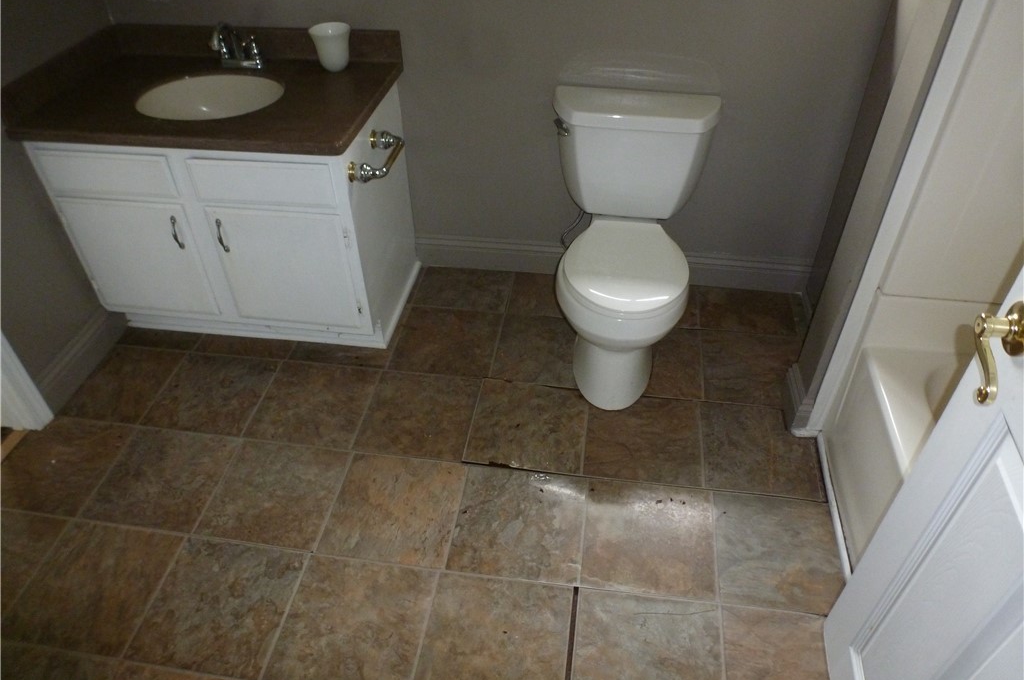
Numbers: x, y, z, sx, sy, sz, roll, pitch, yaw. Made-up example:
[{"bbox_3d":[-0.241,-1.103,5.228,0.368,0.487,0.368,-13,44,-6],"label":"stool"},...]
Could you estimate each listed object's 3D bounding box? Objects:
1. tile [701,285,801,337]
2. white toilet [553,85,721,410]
[{"bbox_3d":[0.818,-0.100,2.497,0.335,0.010,0.246,5,42,8],"label":"tile"},{"bbox_3d":[0.333,-0.260,2.114,0.489,0.705,0.699,5,41,6],"label":"white toilet"}]

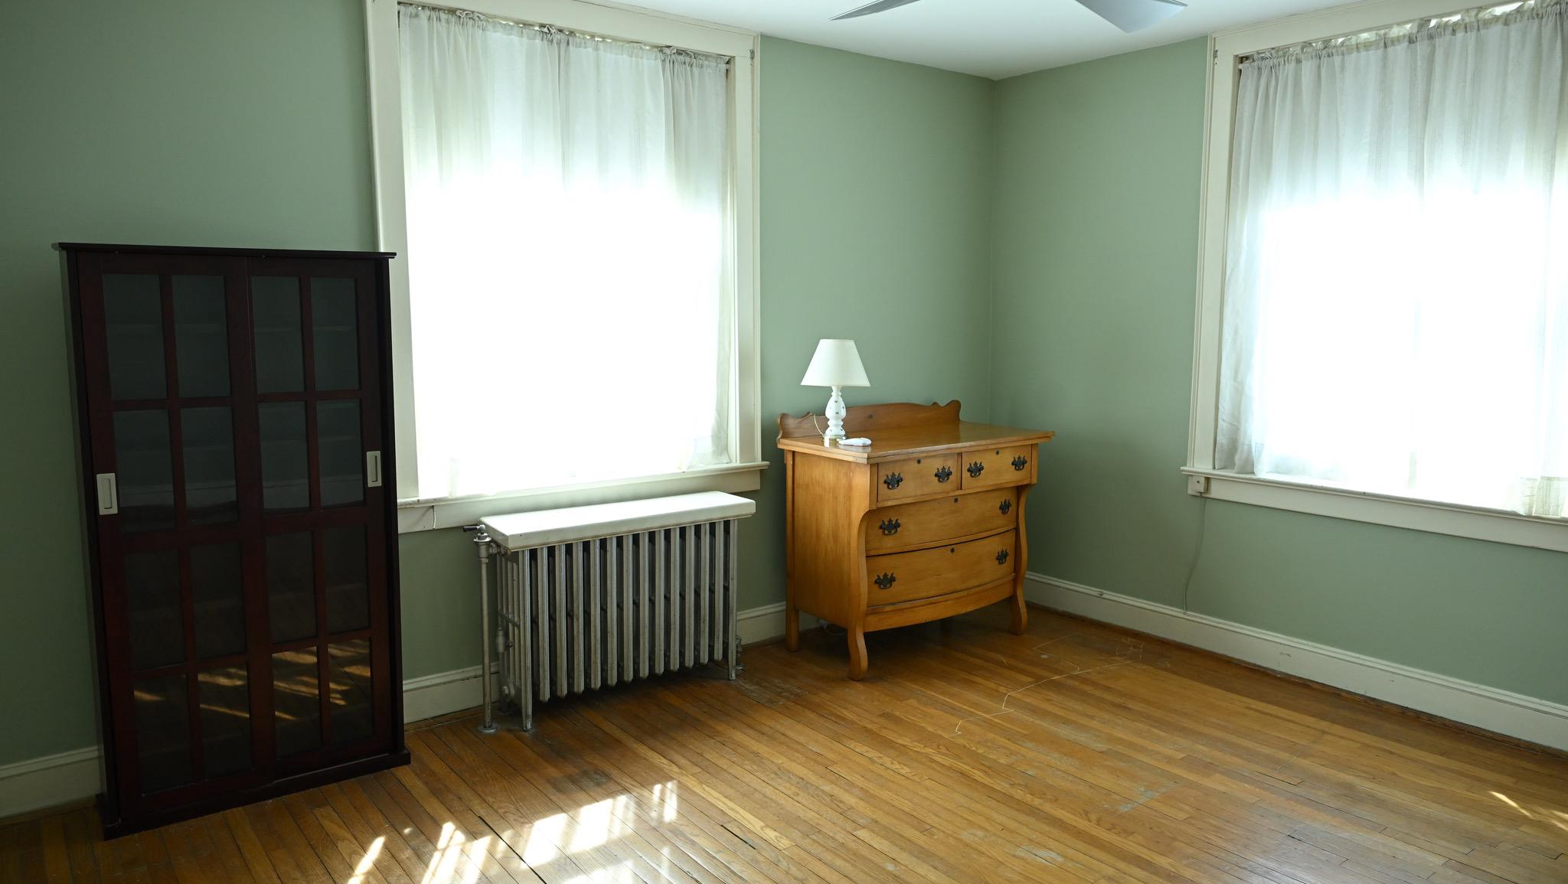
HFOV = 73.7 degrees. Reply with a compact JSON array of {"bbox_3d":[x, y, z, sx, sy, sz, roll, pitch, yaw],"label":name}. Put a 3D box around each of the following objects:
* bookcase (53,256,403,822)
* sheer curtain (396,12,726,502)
[{"bbox_3d":[-1.558,0.243,3.048,0.815,1.575,0.250,-5,9,-36],"label":"bookcase"},{"bbox_3d":[-0.731,-0.660,3.825,1.290,1.600,0.070,-5,9,-36],"label":"sheer curtain"}]

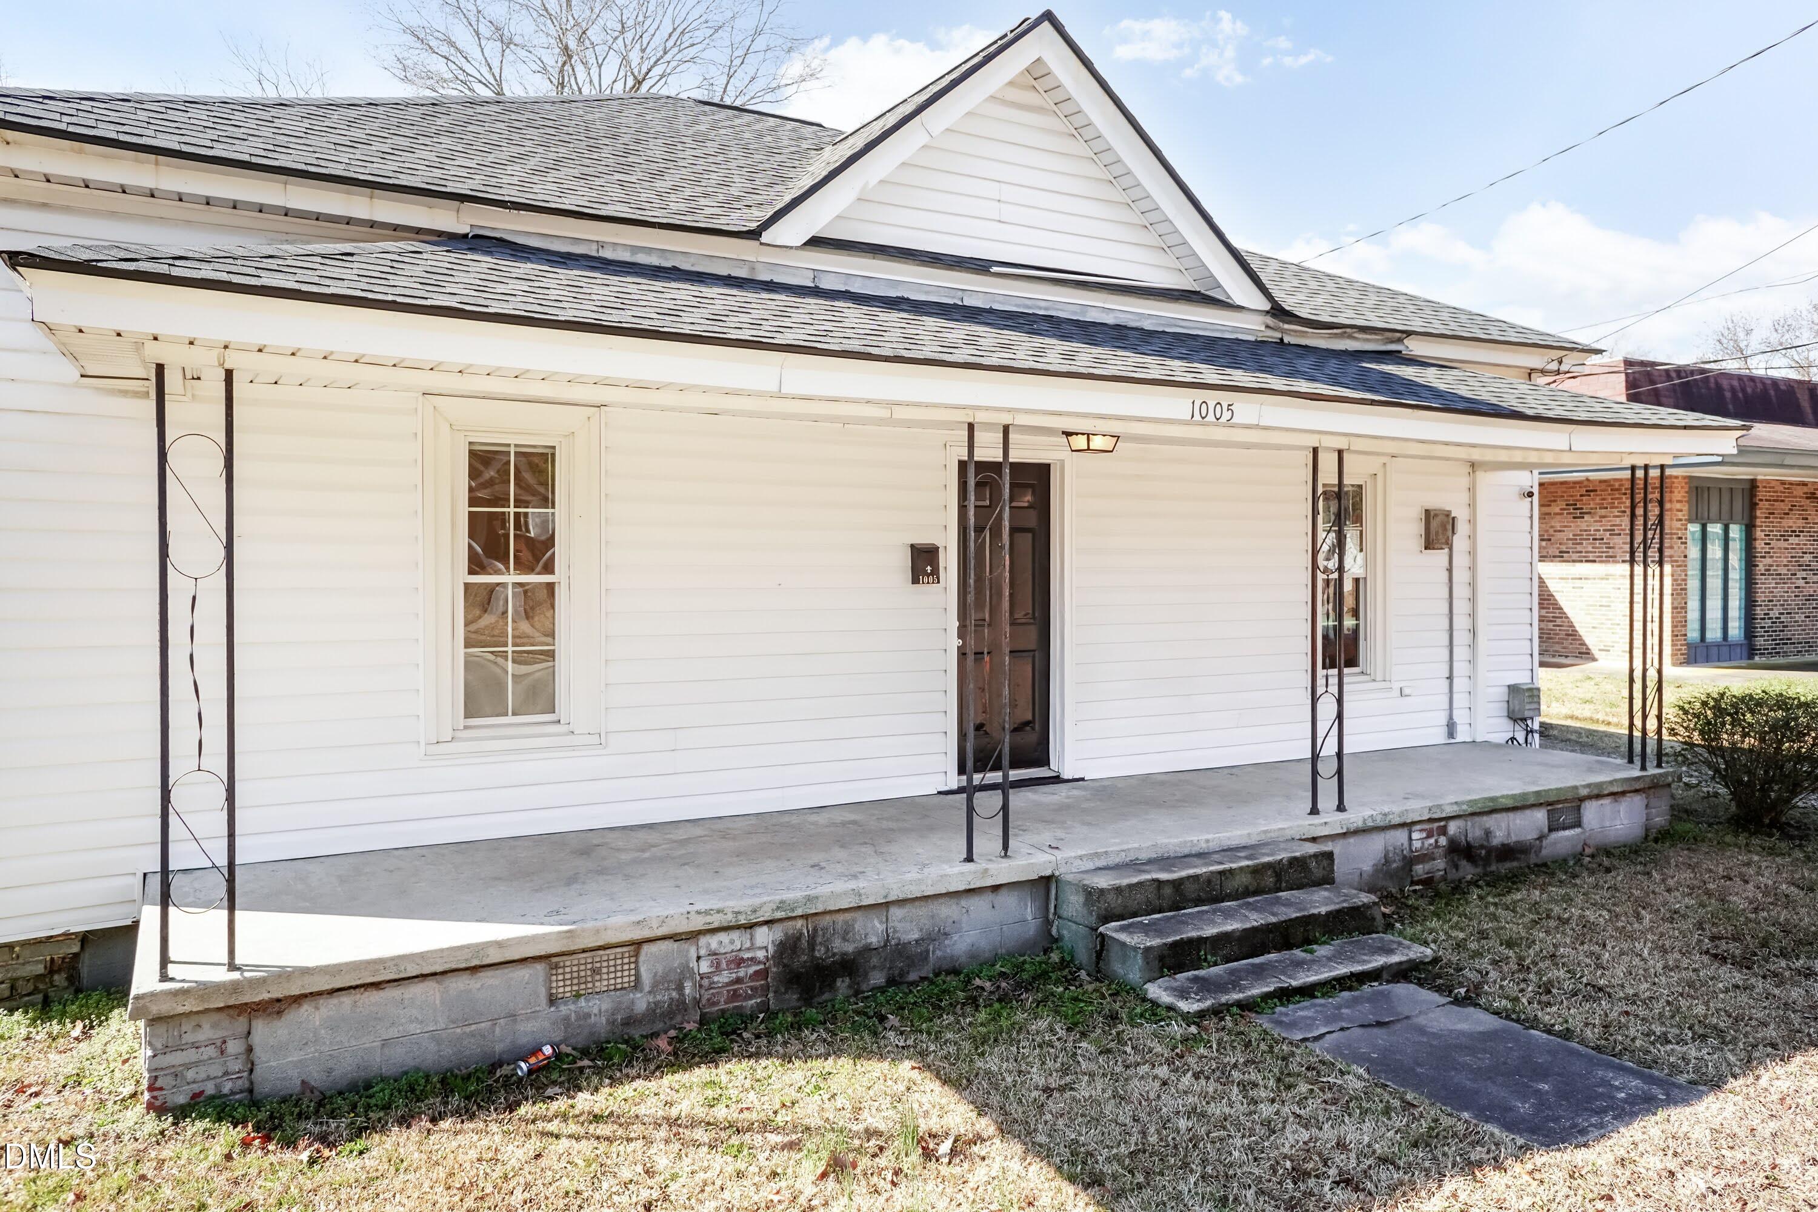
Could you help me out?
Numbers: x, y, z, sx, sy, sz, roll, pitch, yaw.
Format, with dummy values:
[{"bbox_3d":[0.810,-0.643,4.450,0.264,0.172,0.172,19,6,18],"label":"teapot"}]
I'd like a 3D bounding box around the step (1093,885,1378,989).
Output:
[{"bbox_3d":[1.692,1.663,6.115,1.610,0.210,0.365,-1,1,-29],"label":"step"}]

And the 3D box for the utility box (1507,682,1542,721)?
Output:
[{"bbox_3d":[5.170,0.808,10.181,0.200,0.267,0.155,-1,1,-29],"label":"utility box"}]

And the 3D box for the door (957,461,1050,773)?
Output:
[{"bbox_3d":[0.584,0.073,7.924,0.810,2.020,0.050,-1,1,-29],"label":"door"}]

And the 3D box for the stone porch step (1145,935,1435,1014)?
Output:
[{"bbox_3d":[1.847,1.774,5.822,1.600,0.085,0.340,-1,1,-29],"label":"stone porch step"}]

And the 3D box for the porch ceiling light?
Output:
[{"bbox_3d":[1.080,-0.954,7.125,0.250,0.115,0.250,-1,1,-29],"label":"porch ceiling light"}]

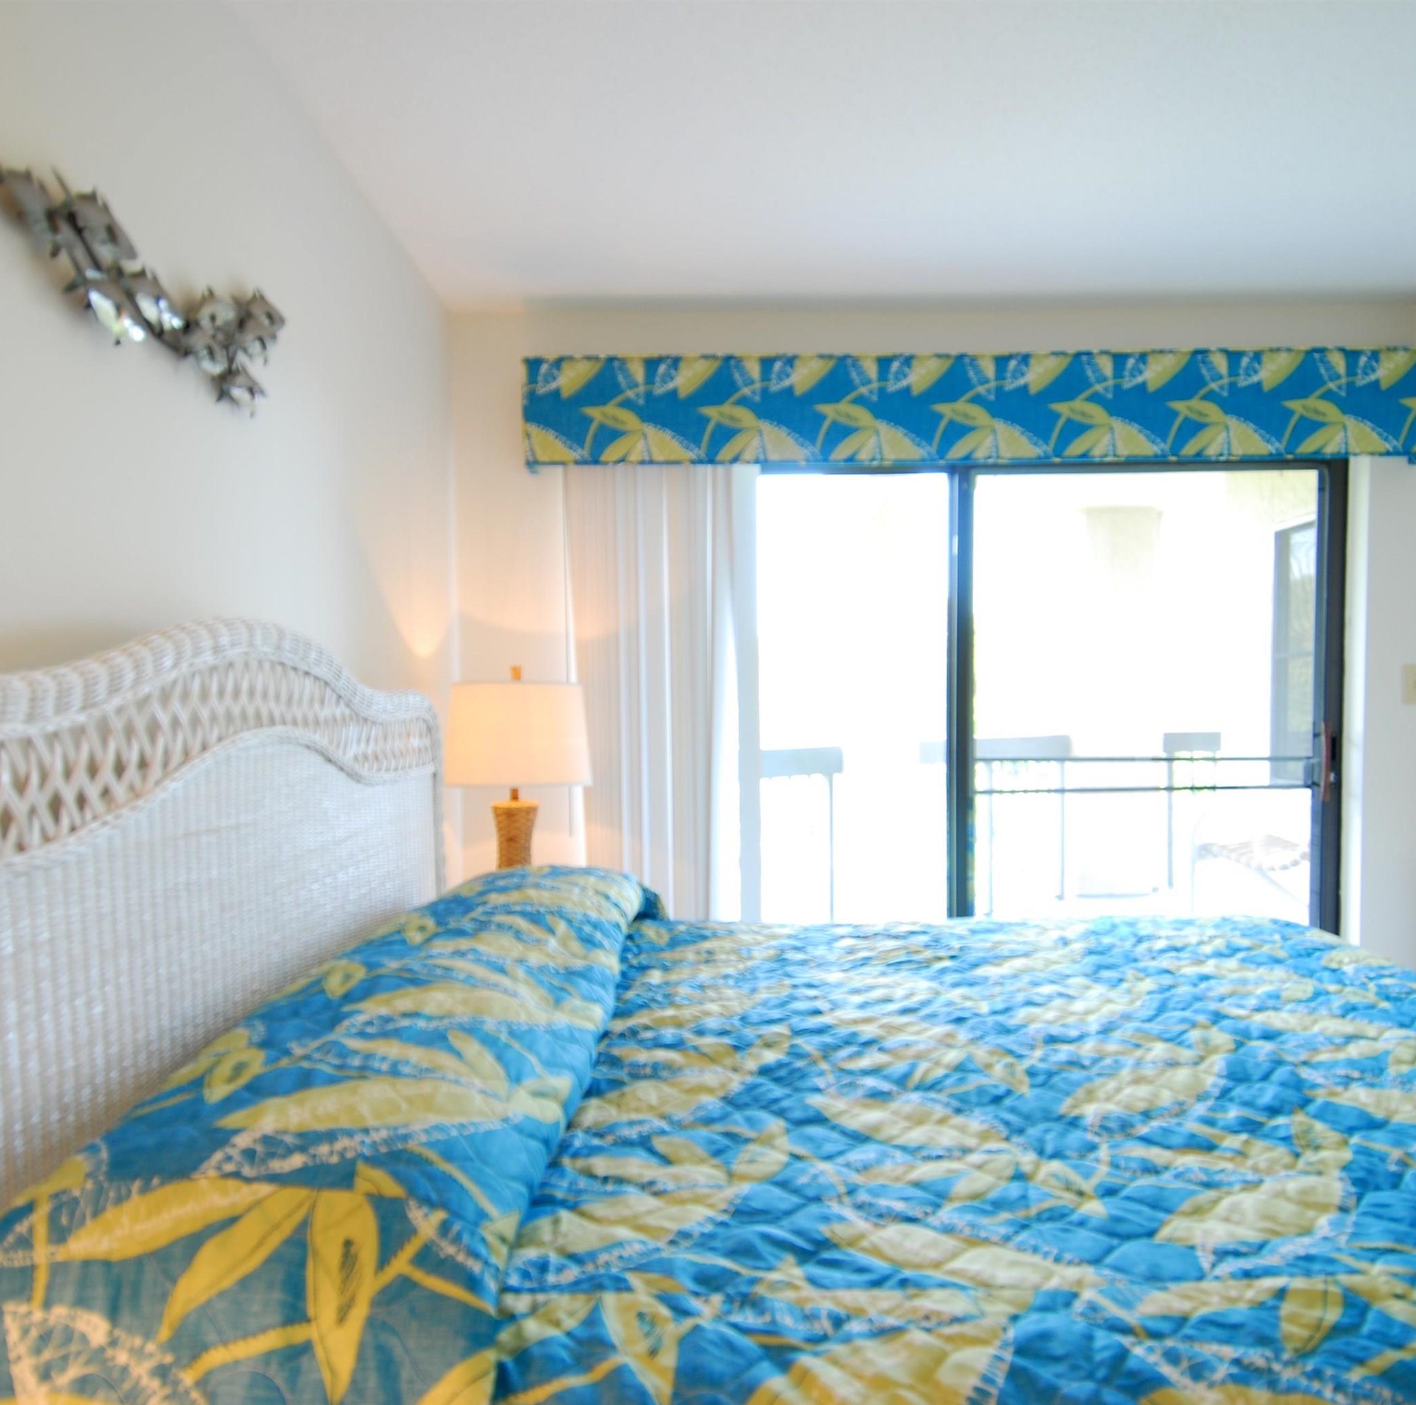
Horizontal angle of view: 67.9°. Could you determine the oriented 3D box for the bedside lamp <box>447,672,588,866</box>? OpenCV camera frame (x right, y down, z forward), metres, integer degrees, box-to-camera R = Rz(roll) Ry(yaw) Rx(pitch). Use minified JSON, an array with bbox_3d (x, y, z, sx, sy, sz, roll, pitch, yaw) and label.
[{"bbox_3d":[-0.533,0.252,2.938,0.406,0.710,0.406,0,1,1],"label":"bedside lamp"}]

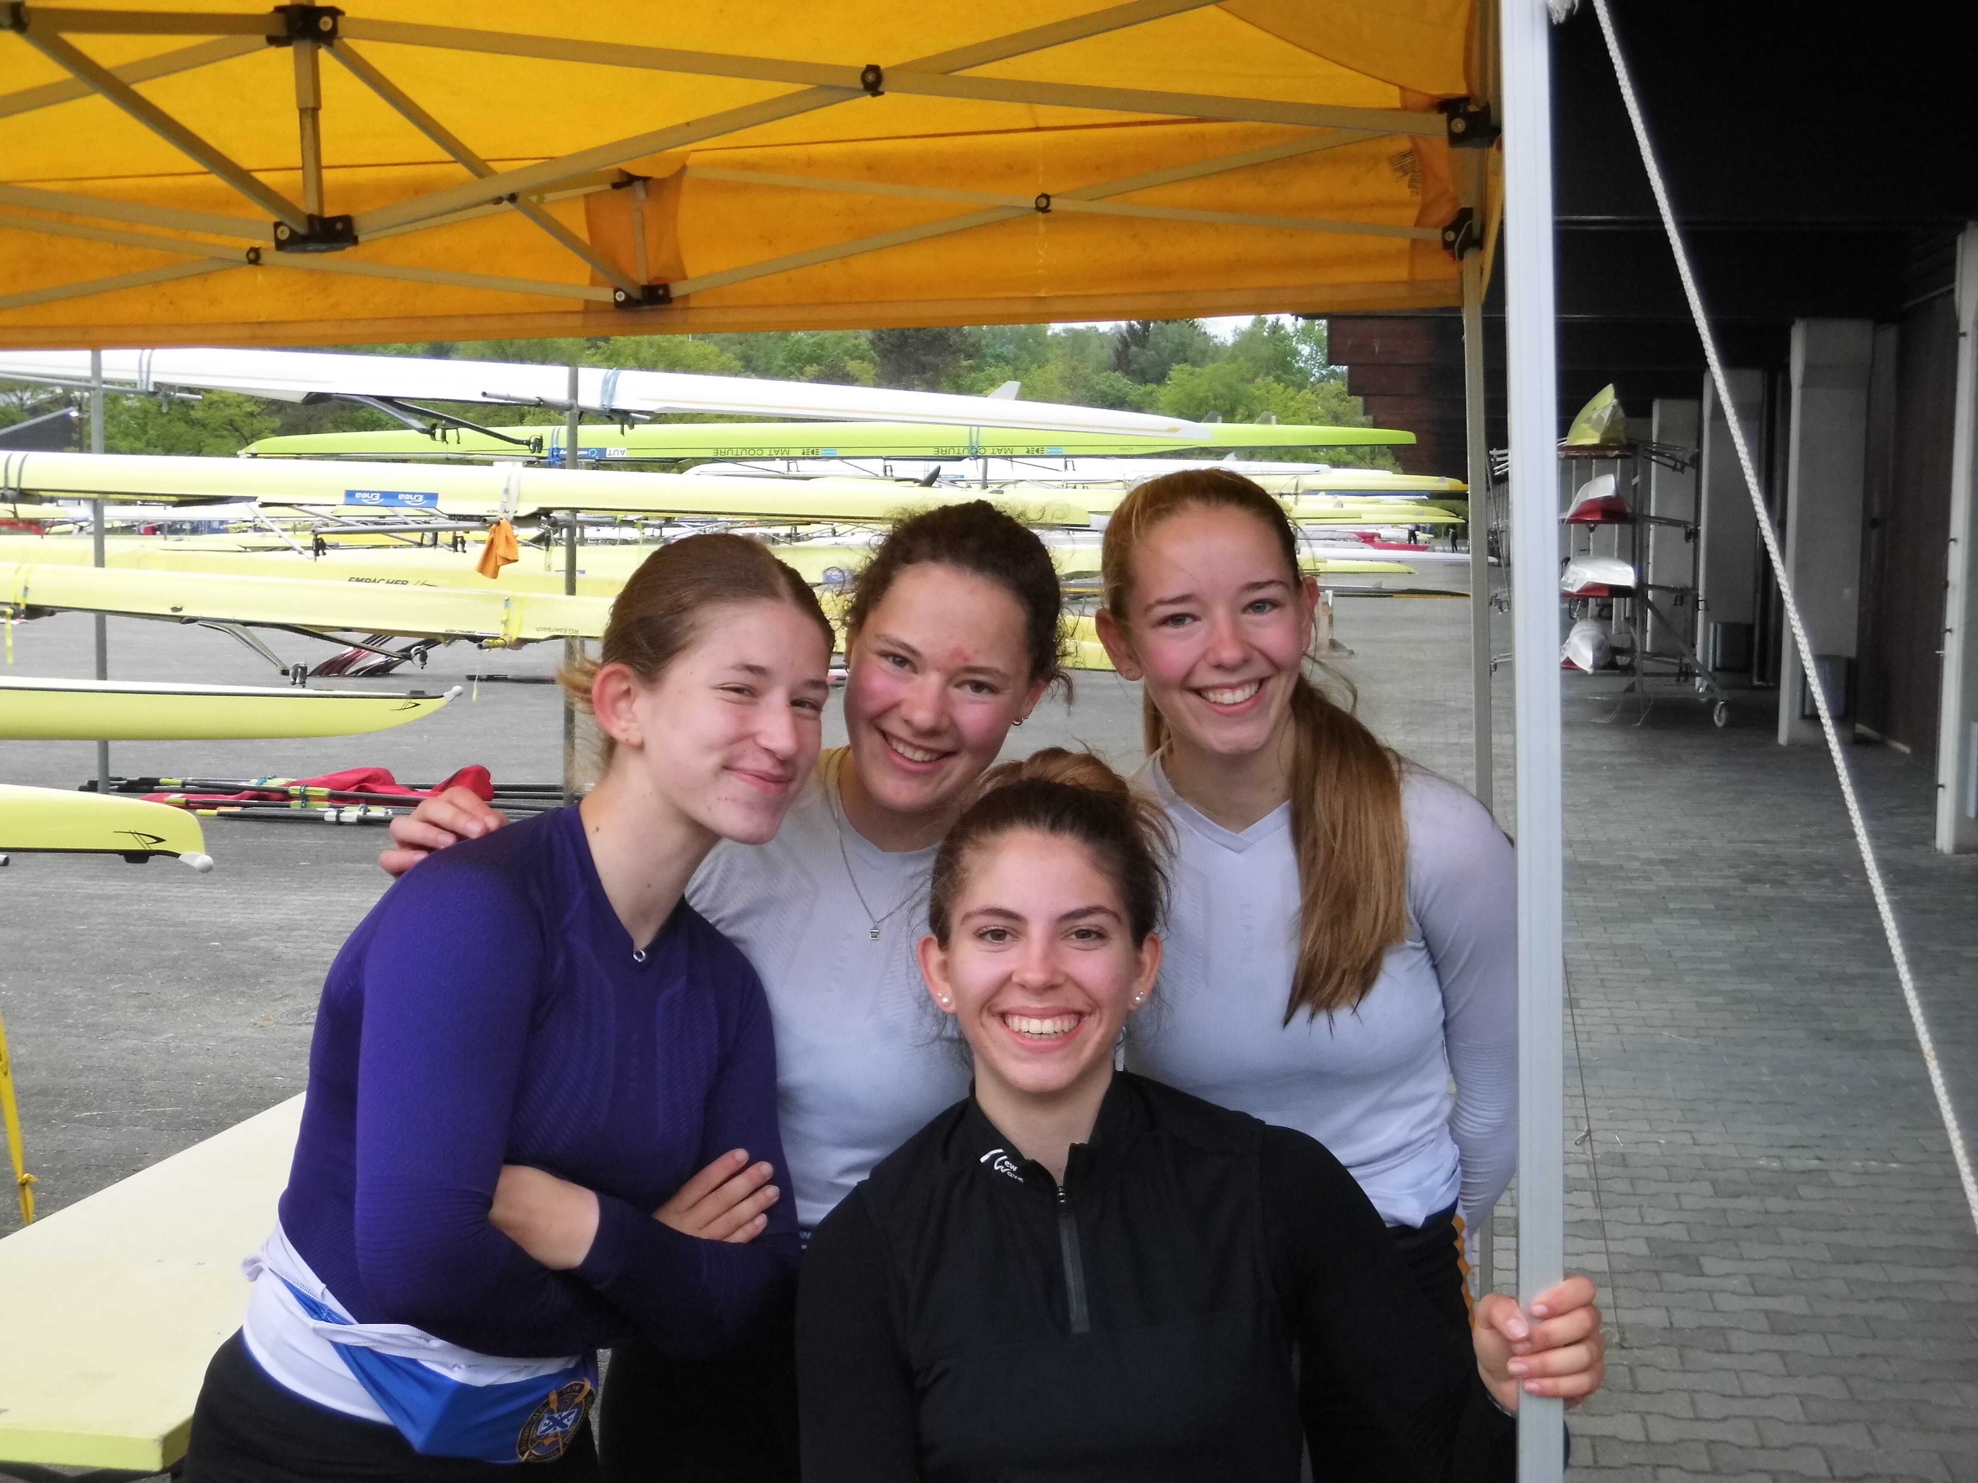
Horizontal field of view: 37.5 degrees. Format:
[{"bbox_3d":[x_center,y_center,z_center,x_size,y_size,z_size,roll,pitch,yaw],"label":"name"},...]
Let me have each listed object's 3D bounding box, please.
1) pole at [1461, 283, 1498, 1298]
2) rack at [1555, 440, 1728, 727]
[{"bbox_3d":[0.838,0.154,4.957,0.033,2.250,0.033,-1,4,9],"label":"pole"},{"bbox_3d":[5.419,-1.348,24.619,1.450,2.220,3.550,1,4,11],"label":"rack"}]

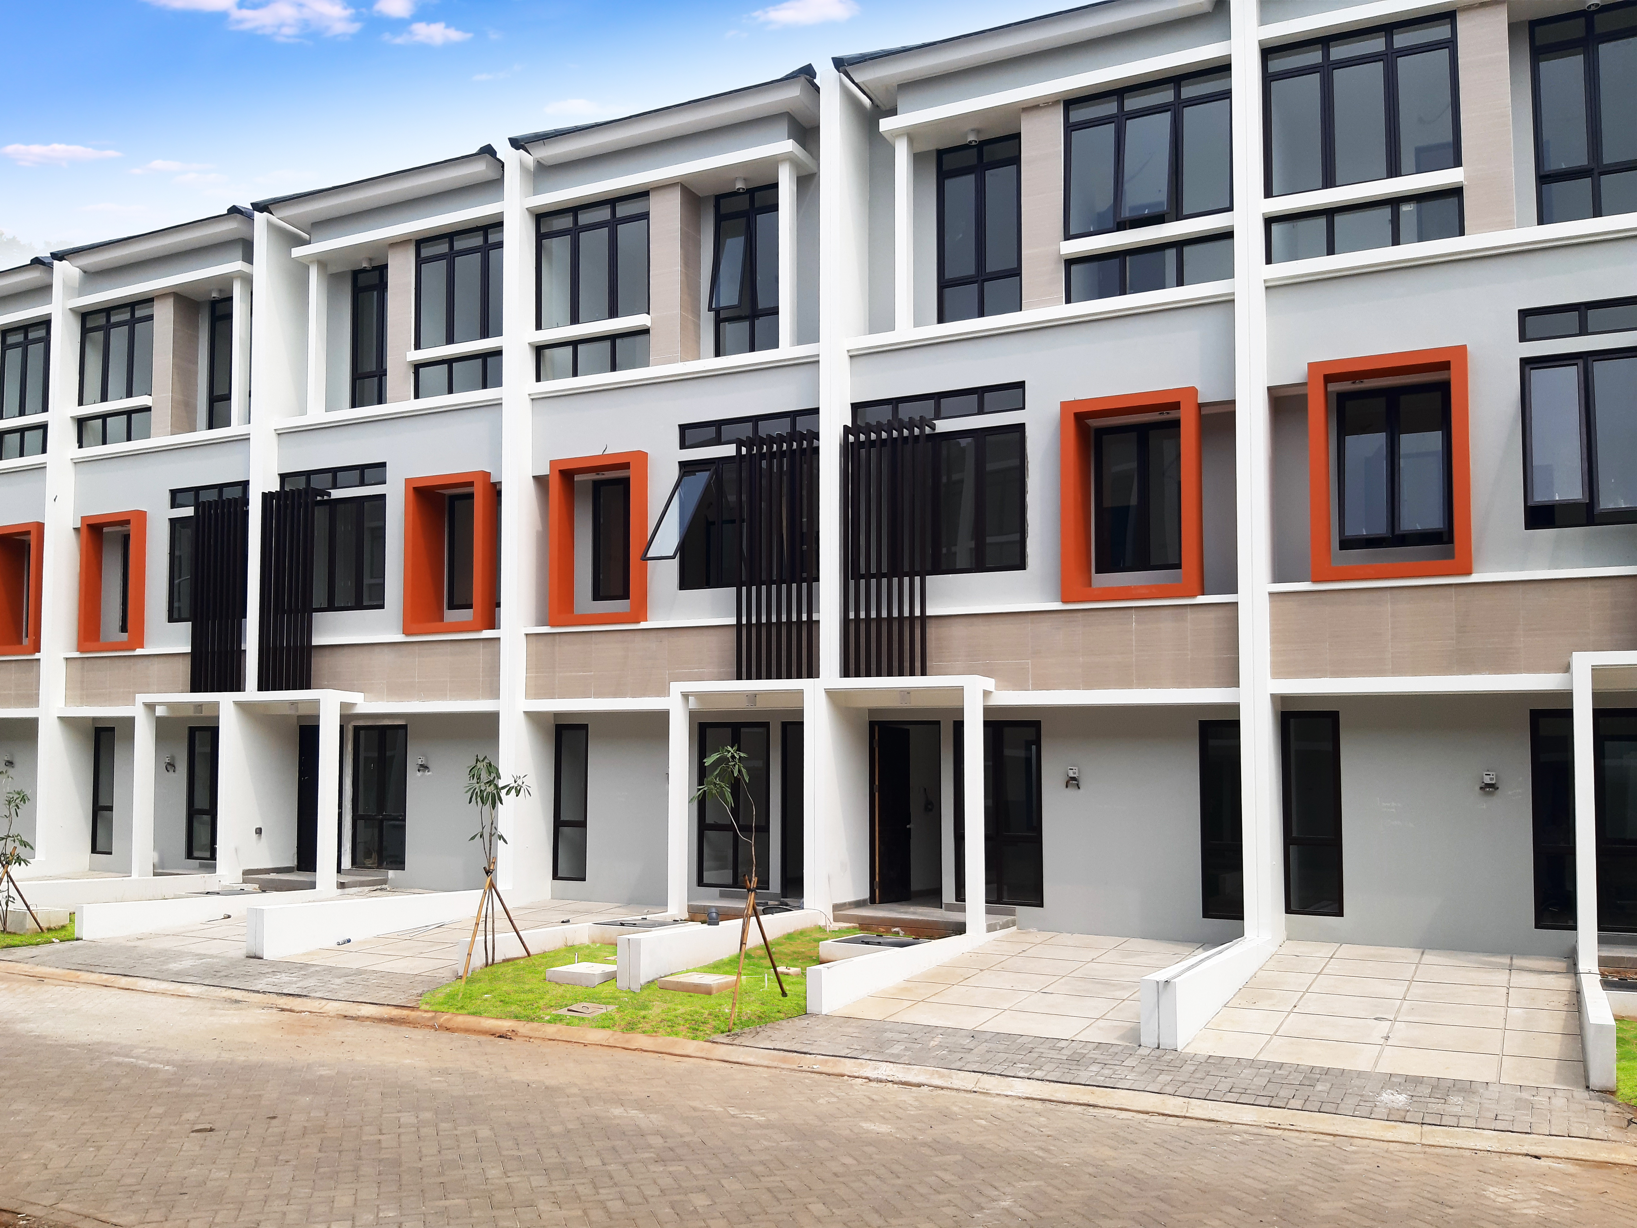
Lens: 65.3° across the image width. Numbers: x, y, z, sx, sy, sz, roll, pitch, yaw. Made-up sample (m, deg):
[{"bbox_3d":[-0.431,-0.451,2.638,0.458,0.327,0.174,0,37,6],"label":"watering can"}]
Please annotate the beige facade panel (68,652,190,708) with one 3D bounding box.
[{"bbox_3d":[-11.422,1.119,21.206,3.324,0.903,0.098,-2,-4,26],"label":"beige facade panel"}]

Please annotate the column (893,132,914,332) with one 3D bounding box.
[{"bbox_3d":[1.032,-4.566,15.374,0.160,2.350,0.170,-2,-5,26],"label":"column"}]

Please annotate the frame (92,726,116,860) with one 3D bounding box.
[{"bbox_3d":[-12.688,3.130,22.690,0.550,2.250,0.100,-2,-3,25],"label":"frame"}]

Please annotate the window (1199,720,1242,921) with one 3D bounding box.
[{"bbox_3d":[4.548,2.310,14.180,0.577,2.203,0.118,-2,-4,26],"label":"window"}]

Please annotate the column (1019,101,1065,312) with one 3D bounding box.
[{"bbox_3d":[2.762,-4.857,15.439,0.490,2.470,0.500,-2,-3,25],"label":"column"}]

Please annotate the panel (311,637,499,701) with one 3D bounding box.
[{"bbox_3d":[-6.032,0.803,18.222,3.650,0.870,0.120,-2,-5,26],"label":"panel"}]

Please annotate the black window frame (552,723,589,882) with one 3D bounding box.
[{"bbox_3d":[-3.417,2.605,17.629,0.550,2.140,0.100,-2,-5,26],"label":"black window frame"}]

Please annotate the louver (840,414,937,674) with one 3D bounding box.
[{"bbox_3d":[0.891,-0.778,15.624,1.080,3.080,0.470,-2,-3,25],"label":"louver"}]

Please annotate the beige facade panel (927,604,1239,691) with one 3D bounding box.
[{"bbox_3d":[2.842,0.415,14.839,3.910,0.950,0.100,-2,-3,25],"label":"beige facade panel"}]

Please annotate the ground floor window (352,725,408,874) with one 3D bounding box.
[{"bbox_3d":[-6.705,2.804,19.483,1.089,2.181,0.118,-2,-4,26],"label":"ground floor window"}]

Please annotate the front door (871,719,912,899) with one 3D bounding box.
[{"bbox_3d":[0.981,2.528,16.440,0.049,2.229,0.902,-2,-4,33],"label":"front door"}]

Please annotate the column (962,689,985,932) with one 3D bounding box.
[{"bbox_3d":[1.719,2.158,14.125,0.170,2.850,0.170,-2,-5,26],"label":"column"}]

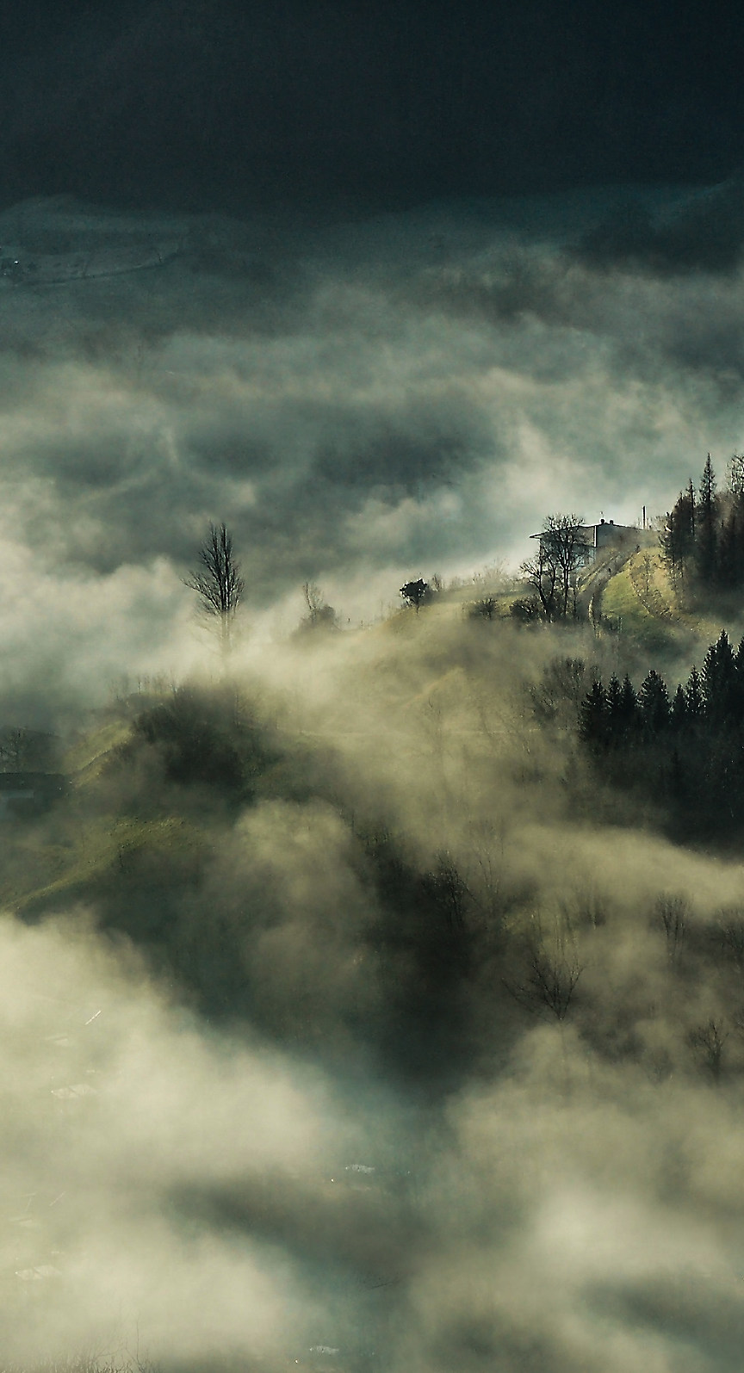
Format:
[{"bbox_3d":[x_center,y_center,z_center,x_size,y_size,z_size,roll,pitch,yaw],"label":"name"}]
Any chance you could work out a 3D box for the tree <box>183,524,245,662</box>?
[{"bbox_3d":[-23.020,-13.830,889.590,9.200,21.000,9.000,0,13,0],"label":"tree"}]

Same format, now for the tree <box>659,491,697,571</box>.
[{"bbox_3d":[44.250,-22.590,868.580,5.300,11.800,5.300,1,14,3],"label":"tree"}]

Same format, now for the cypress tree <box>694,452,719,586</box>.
[{"bbox_3d":[42.650,-21.010,768.530,3.100,17.000,3.100,1,12,3],"label":"cypress tree"}]

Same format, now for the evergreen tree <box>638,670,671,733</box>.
[{"bbox_3d":[39.140,2.240,834.080,4.800,9.200,4.800,1,14,3],"label":"evergreen tree"}]

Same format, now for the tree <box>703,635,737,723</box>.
[{"bbox_3d":[40.380,-0.950,698.830,3.750,10.370,3.750,1,12,3],"label":"tree"}]

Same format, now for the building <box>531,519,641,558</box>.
[{"bbox_3d":[31.590,-21.450,889.180,16.000,7.200,11.000,2,14,8],"label":"building"}]

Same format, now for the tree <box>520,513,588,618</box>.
[{"bbox_3d":[22.210,-14.700,739.520,8.130,12.570,8.130,0,12,2],"label":"tree"}]

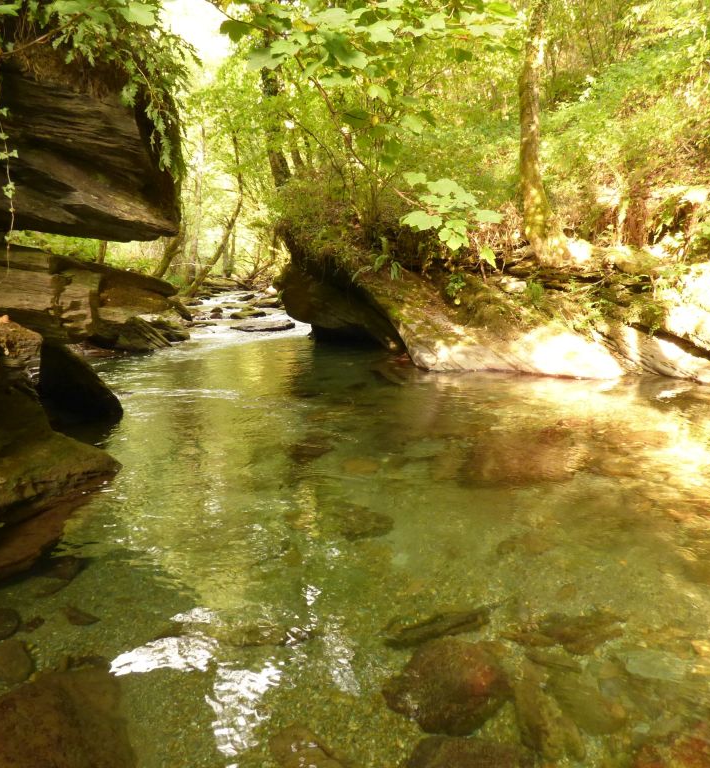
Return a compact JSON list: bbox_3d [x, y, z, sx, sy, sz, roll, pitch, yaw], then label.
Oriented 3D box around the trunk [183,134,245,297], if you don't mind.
[{"bbox_3d":[-2.950,-3.480,12.400,1.200,3.300,0.600,-3,13,-13],"label":"trunk"}]

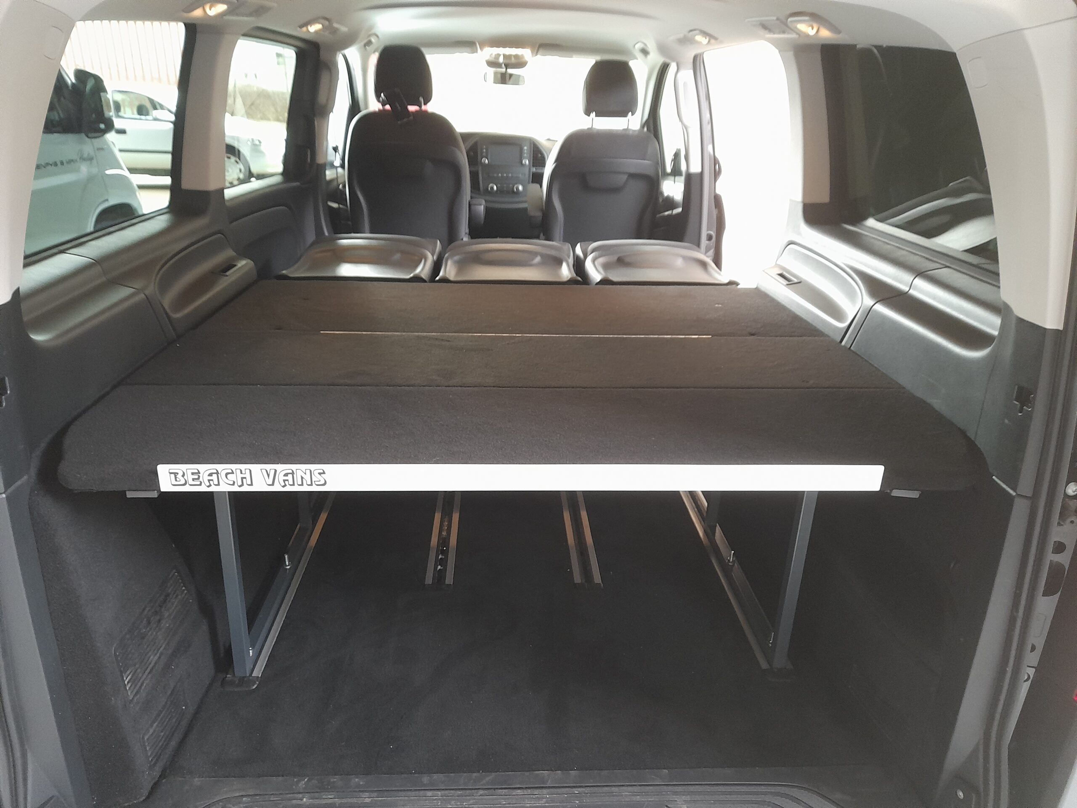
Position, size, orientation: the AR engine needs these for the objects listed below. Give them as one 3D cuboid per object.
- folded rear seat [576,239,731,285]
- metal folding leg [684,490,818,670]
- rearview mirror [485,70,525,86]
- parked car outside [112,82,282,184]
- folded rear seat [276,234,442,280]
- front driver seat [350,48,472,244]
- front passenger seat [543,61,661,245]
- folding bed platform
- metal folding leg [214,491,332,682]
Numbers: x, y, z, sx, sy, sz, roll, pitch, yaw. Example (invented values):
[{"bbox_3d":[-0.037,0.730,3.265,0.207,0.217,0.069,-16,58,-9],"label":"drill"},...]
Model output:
[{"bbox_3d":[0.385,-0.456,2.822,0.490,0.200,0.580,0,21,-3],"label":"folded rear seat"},{"bbox_3d":[0.449,0.215,1.675,0.055,0.420,0.560,0,21,-3],"label":"metal folding leg"},{"bbox_3d":[-0.177,-1.737,4.149,0.215,0.075,0.050,4,22,7],"label":"rearview mirror"},{"bbox_3d":[-5.408,-3.792,11.074,3.900,1.430,1.670,0,21,-3],"label":"parked car outside"},{"bbox_3d":[-0.598,-0.462,2.767,0.490,0.200,0.580,0,21,-3],"label":"folded rear seat"},{"bbox_3d":[-0.599,-1.077,3.719,0.540,1.150,0.700,0,21,-3],"label":"front driver seat"},{"bbox_3d":[0.291,-1.119,3.944,0.540,1.120,0.700,0,21,-3],"label":"front passenger seat"},{"bbox_3d":[-0.051,0.067,1.971,1.600,0.460,1.340,0,21,-3],"label":"folding bed platform"},{"bbox_3d":[-0.550,0.210,1.619,0.055,0.420,0.560,0,21,-3],"label":"metal folding leg"}]

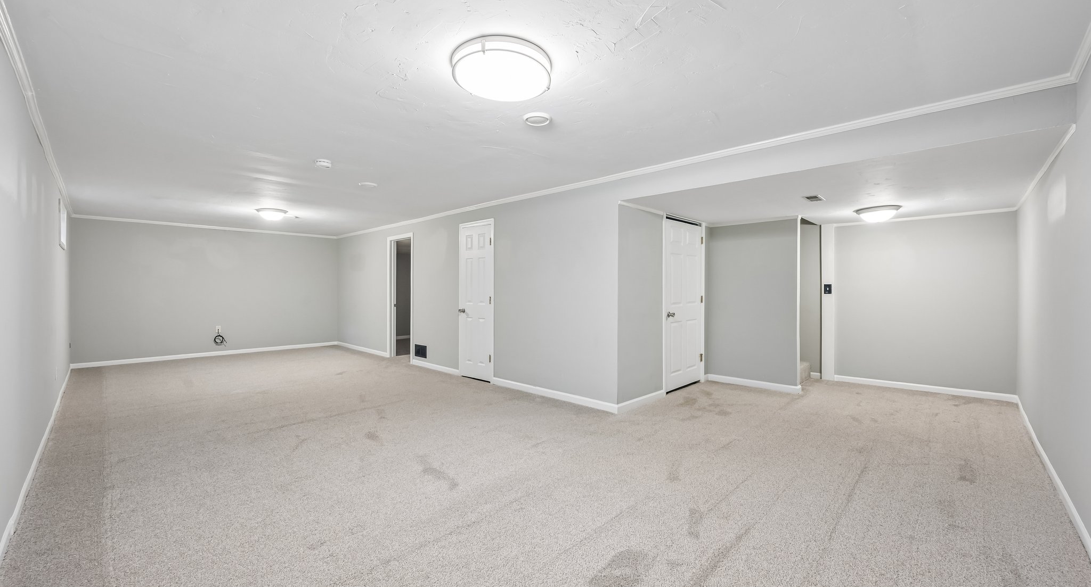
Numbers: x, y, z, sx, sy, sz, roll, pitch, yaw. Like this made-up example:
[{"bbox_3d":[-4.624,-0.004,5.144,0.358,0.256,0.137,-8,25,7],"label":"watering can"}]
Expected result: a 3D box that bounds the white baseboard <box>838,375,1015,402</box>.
[{"bbox_3d":[4.410,1.124,5.047,1.630,0.080,0.020,0,1,44],"label":"white baseboard"}]

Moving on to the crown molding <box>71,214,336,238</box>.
[{"bbox_3d":[-5.819,-1.181,7.769,0.045,0.060,3.850,0,1,44],"label":"crown molding"}]

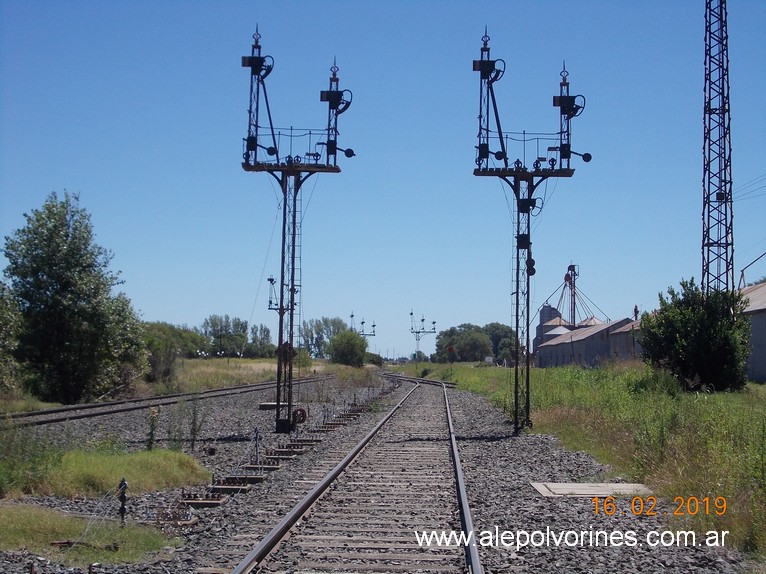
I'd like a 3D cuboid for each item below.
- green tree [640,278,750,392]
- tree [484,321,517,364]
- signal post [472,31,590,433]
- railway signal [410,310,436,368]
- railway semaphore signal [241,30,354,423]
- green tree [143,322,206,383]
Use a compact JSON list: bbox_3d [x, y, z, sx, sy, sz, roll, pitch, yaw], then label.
[{"bbox_3d":[18.173,2.812,77.185,6.400,6.630,6.080,1,-3,3],"label":"green tree"},{"bbox_3d":[26.017,12.891,300.285,8.830,10.170,8.390,1,-3,3],"label":"tree"},{"bbox_3d":[3.493,-1.356,31.167,2.790,9.550,1.000,1,-3,3],"label":"signal post"},{"bbox_3d":[6.263,8.306,205.266,4.020,9.510,1.100,1,-3,3],"label":"railway signal"},{"bbox_3d":[-1.995,-1.363,31.066,2.600,9.490,1.000,1,-3,3],"label":"railway semaphore signal"},{"bbox_3d":[-13.684,4.329,87.112,4.200,4.000,3.990,1,-3,3],"label":"green tree"}]

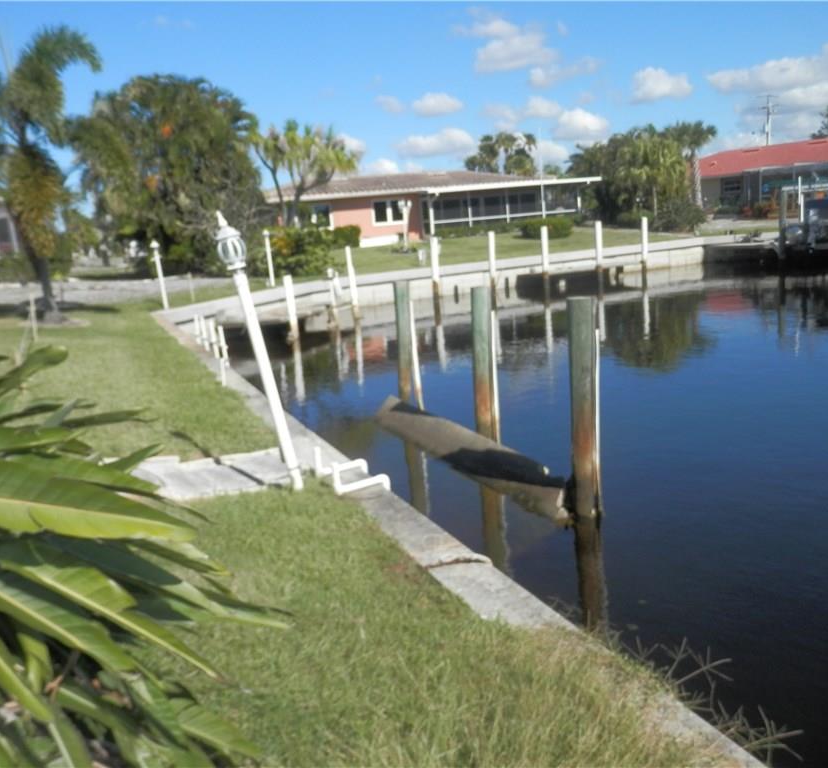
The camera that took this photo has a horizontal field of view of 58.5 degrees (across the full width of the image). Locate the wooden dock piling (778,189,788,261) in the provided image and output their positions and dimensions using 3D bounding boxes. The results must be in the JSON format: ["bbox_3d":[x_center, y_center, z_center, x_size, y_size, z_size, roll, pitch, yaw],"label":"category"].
[{"bbox_3d":[11.879,-5.043,23.905,0.260,2.480,0.260,-5,12,0],"label":"wooden dock piling"}]

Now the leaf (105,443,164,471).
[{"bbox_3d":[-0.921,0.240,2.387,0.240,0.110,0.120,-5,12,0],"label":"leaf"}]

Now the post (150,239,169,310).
[{"bbox_3d":[-6.417,-2.752,18.650,0.240,1.765,0.240,-7,13,0],"label":"post"}]

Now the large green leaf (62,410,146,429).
[{"bbox_3d":[-1.158,0.128,2.750,0.370,0.070,0.140,-5,13,0],"label":"large green leaf"}]

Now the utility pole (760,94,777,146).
[{"bbox_3d":[33.224,-21.791,69.548,1.700,10.290,0.500,-5,12,0],"label":"utility pole"}]

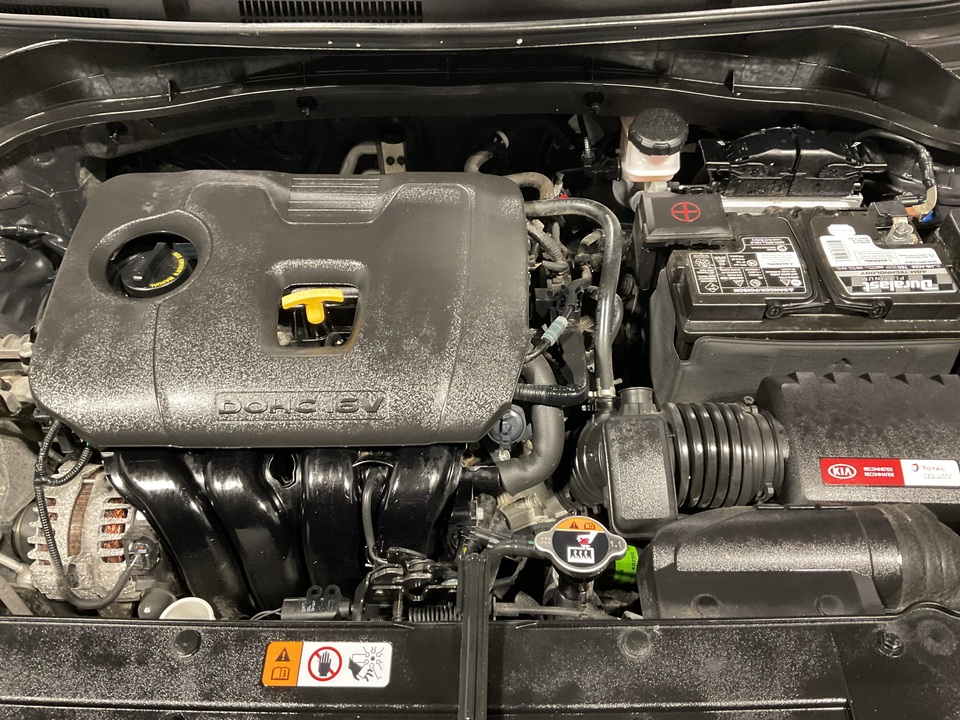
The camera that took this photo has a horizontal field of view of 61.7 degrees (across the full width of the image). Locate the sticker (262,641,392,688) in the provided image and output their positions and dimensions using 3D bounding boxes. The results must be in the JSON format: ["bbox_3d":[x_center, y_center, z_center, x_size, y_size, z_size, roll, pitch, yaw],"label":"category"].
[{"bbox_3d":[-0.106,0.211,0.558,0.087,0.001,0.031,0,52,0],"label":"sticker"}]

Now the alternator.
[{"bbox_3d":[-0.362,0.167,0.772,0.122,0.132,0.130,0,49,0],"label":"alternator"}]

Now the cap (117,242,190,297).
[{"bbox_3d":[-0.325,-0.087,0.805,0.064,0.030,0.064,0,49,0],"label":"cap"}]

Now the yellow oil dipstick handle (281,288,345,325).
[{"bbox_3d":[-0.157,-0.050,0.762,0.058,0.034,0.014,-5,49,-5],"label":"yellow oil dipstick handle"}]

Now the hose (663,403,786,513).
[{"bbox_3d":[0.203,0.081,0.682,0.092,0.090,0.089,0,49,0],"label":"hose"}]

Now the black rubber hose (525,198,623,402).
[{"bbox_3d":[0.097,-0.069,0.800,0.094,0.065,0.245,0,49,0],"label":"black rubber hose"}]

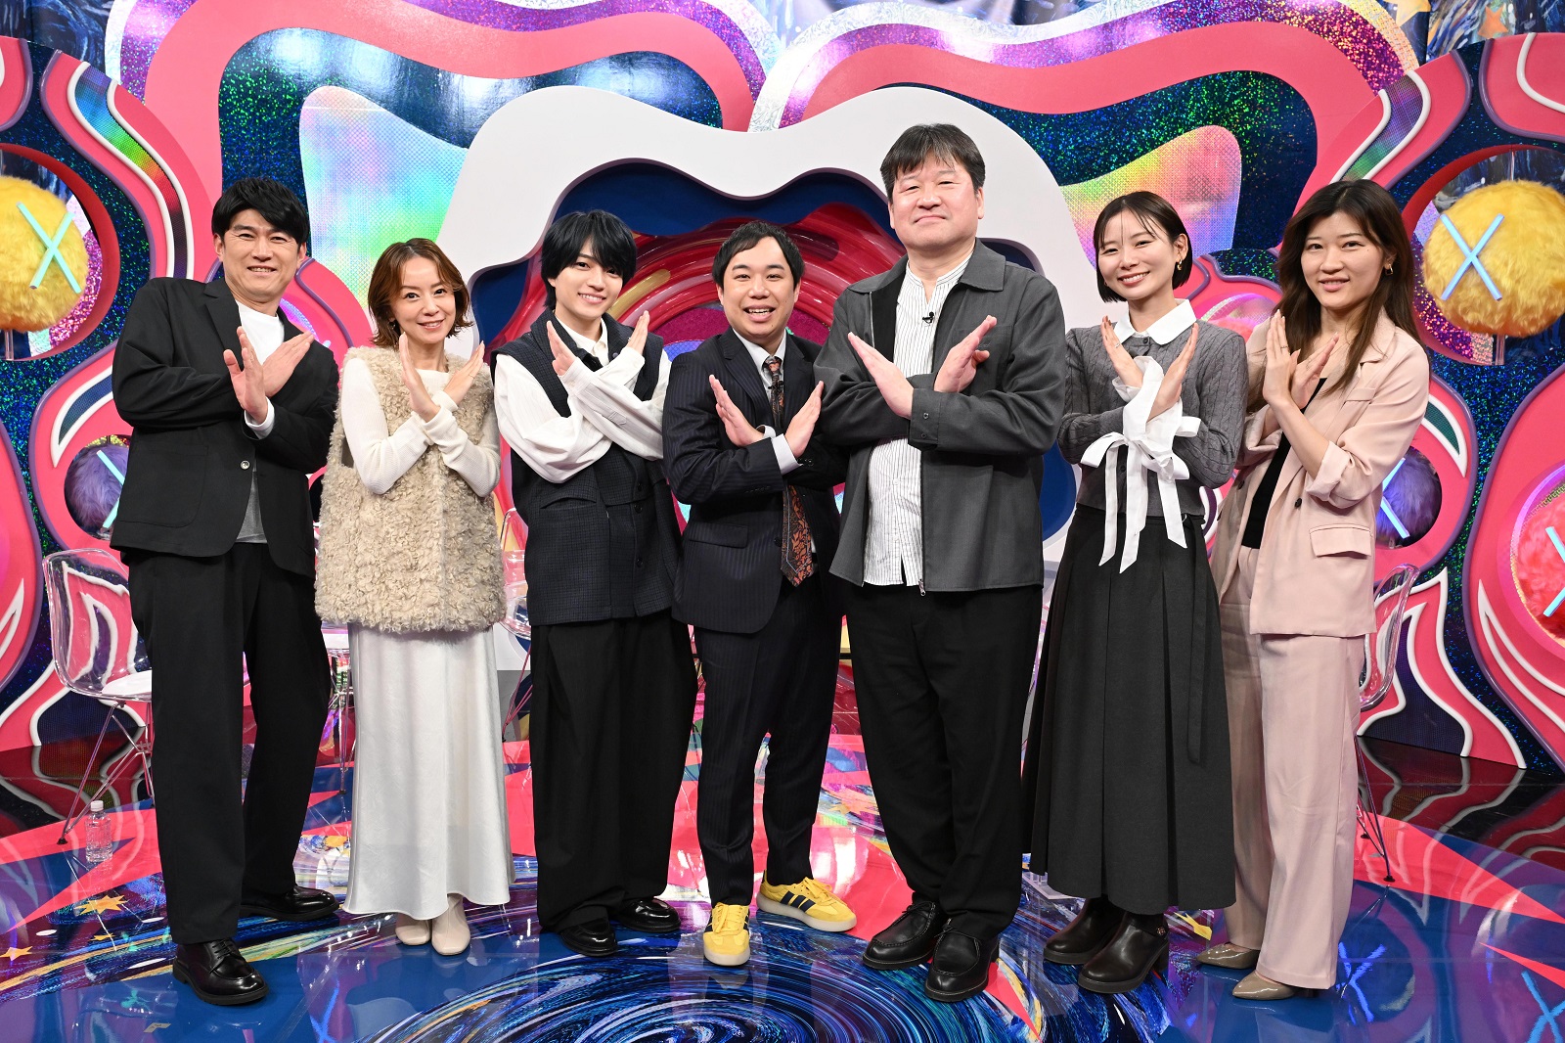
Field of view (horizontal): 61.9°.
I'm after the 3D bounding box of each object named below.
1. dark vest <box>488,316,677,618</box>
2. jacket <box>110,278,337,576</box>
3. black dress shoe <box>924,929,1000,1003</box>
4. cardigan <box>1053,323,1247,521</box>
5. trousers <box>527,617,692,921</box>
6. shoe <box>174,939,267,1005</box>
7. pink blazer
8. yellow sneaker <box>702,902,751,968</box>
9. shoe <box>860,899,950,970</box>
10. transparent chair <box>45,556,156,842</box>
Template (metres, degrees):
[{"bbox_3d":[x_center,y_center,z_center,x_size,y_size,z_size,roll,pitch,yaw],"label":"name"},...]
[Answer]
[{"bbox_3d":[-0.448,-0.122,3.033,0.450,0.725,0.285,-3,7,-32],"label":"dark vest"},{"bbox_3d":[-1.204,-0.201,2.818,0.470,0.650,0.350,-4,7,-38],"label":"jacket"},{"bbox_3d":[0.401,0.943,2.885,0.113,0.115,0.300,3,7,29],"label":"black dress shoe"},{"bbox_3d":[0.798,-0.217,2.822,0.415,0.440,0.330,5,7,38],"label":"cardigan"},{"bbox_3d":[-0.402,0.502,3.047,0.380,0.880,0.330,-2,6,-20],"label":"trousers"},{"bbox_3d":[-1.209,0.928,2.796,0.290,0.115,0.105,6,8,44],"label":"shoe"},{"bbox_3d":[1.134,-0.096,2.757,0.340,0.670,0.440,-5,8,-44],"label":"pink blazer"},{"bbox_3d":[-0.127,0.914,3.017,0.102,0.115,0.285,0,6,-3],"label":"yellow sneaker"},{"bbox_3d":[0.285,0.918,2.983,0.108,0.115,0.290,4,7,30],"label":"shoe"},{"bbox_3d":[-1.798,0.488,3.748,0.530,0.825,0.455,2,6,17],"label":"transparent chair"}]

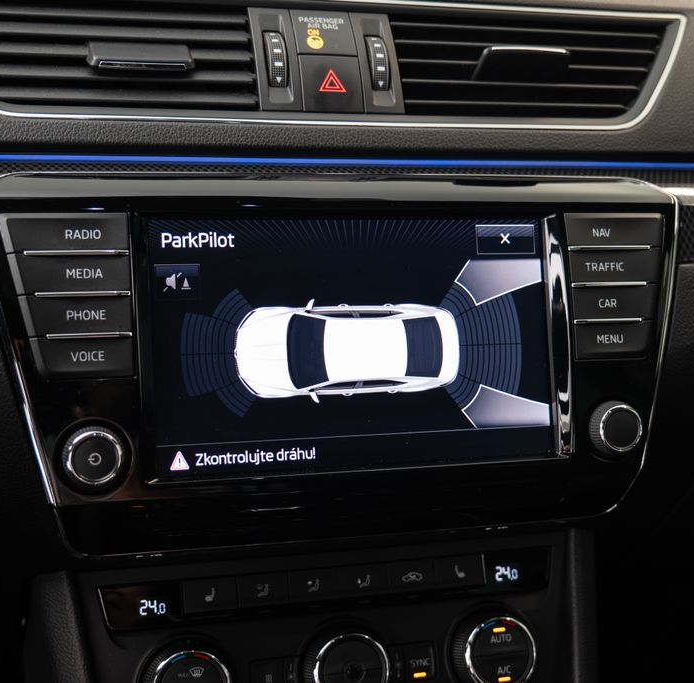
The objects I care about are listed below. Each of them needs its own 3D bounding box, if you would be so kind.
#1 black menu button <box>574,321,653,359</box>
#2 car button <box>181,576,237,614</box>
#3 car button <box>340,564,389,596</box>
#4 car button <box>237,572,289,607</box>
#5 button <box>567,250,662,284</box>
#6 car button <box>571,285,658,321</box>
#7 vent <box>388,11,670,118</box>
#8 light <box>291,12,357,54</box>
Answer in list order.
[{"bbox_3d":[0.118,0.000,0.497,0.040,0.017,0.009,-2,-3,-17],"label":"black menu button"},{"bbox_3d":[-0.061,0.113,0.494,0.024,0.014,0.010,-2,-15,-17],"label":"car button"},{"bbox_3d":[0.007,0.111,0.515,0.024,0.014,0.010,-2,-15,-17],"label":"car button"},{"bbox_3d":[-0.038,0.112,0.501,0.023,0.014,0.010,-2,-15,-17],"label":"car button"},{"bbox_3d":[0.119,-0.033,0.500,0.045,0.016,0.009,-2,-3,-17],"label":"button"},{"bbox_3d":[0.119,-0.017,0.499,0.043,0.016,0.009,-2,-3,-17],"label":"car button"},{"bbox_3d":[0.092,-0.128,0.540,0.149,0.055,0.030,-3,-16,-14],"label":"vent"},{"bbox_3d":[-0.012,-0.139,0.512,0.028,0.025,0.010,-2,-23,-17],"label":"light"}]

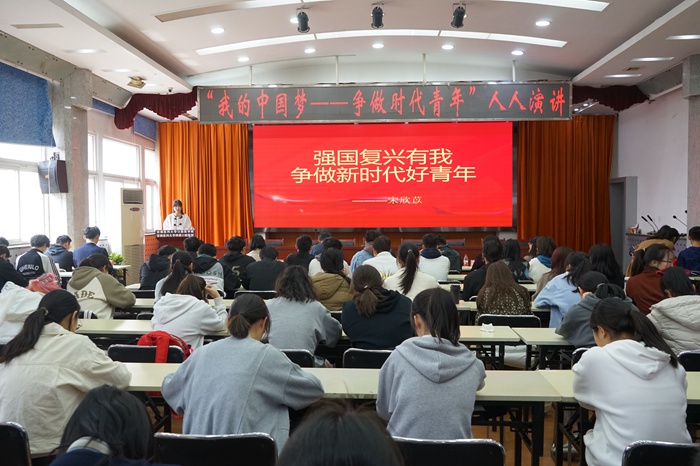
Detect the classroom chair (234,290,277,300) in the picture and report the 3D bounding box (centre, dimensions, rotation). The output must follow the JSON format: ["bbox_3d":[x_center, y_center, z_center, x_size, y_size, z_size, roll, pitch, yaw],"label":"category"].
[{"bbox_3d":[-0.920,0.972,5.724,0.460,0.800,0.500,0,3,4],"label":"classroom chair"}]

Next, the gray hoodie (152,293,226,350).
[{"bbox_3d":[-1.085,0.644,3.700,0.470,0.560,0.460,1,2,12],"label":"gray hoodie"}]

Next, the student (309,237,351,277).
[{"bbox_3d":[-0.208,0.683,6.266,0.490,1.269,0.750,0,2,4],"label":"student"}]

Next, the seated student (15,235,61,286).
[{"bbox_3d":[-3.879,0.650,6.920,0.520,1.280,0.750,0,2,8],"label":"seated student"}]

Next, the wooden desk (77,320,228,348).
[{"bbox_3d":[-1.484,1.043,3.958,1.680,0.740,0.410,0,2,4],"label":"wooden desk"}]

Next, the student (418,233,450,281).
[{"bbox_3d":[0.976,0.663,6.585,0.500,1.334,0.700,0,3,4],"label":"student"}]

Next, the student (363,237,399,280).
[{"bbox_3d":[0.373,0.685,6.427,0.500,1.305,0.700,0,3,4],"label":"student"}]

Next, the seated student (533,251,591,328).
[{"bbox_3d":[1.658,0.753,4.258,0.500,1.218,0.720,0,3,-1],"label":"seated student"}]

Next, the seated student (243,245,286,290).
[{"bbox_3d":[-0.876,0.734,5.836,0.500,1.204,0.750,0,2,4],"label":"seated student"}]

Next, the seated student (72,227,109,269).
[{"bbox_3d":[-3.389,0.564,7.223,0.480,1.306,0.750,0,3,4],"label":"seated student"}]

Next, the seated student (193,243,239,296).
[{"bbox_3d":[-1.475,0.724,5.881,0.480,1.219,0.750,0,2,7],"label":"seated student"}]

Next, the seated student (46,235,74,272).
[{"bbox_3d":[-4.093,0.635,7.879,0.480,1.231,0.720,1,2,16],"label":"seated student"}]

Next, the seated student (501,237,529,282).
[{"bbox_3d":[1.919,0.695,6.550,0.460,1.223,0.720,0,2,4],"label":"seated student"}]

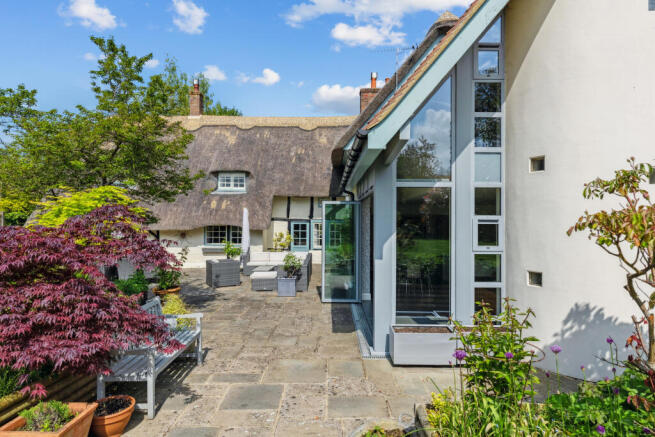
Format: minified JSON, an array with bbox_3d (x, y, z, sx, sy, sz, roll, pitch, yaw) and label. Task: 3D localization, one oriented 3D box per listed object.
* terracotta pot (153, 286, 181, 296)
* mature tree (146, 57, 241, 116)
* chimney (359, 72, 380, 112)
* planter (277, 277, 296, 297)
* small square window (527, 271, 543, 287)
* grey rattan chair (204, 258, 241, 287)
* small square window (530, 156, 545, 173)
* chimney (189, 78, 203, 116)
[{"bbox_3d":[-2.960,1.600,7.400,0.520,0.550,0.520,0,0,0],"label":"terracotta pot"},{"bbox_3d":[-9.000,-4.300,27.000,7.000,12.500,6.500,0,0,0],"label":"mature tree"},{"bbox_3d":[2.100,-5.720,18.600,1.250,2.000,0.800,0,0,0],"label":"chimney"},{"bbox_3d":[-1.000,1.665,9.840,0.450,0.430,0.450,0,0,0],"label":"planter"},{"bbox_3d":[2.640,0.770,5.080,0.090,0.195,0.185,0,0,-43],"label":"small square window"},{"bbox_3d":[-2.950,1.530,11.360,0.770,0.700,0.740,0,0,-29],"label":"grey rattan chair"},{"bbox_3d":[2.670,-0.690,5.080,0.090,0.195,0.185,0,0,-43],"label":"small square window"},{"bbox_3d":[-6.100,-5.550,18.600,0.520,1.750,0.580,0,0,0],"label":"chimney"}]

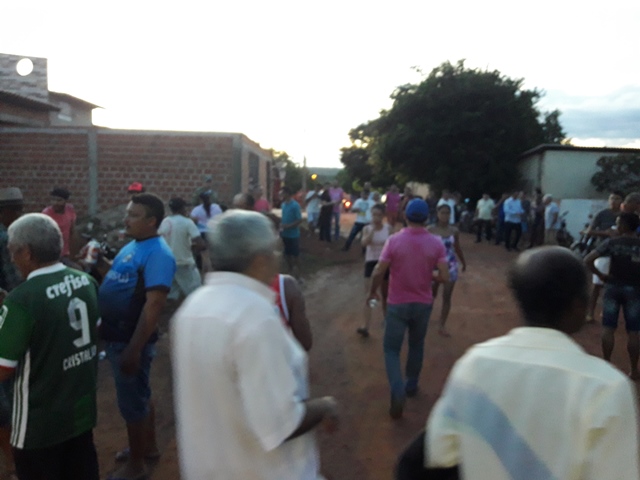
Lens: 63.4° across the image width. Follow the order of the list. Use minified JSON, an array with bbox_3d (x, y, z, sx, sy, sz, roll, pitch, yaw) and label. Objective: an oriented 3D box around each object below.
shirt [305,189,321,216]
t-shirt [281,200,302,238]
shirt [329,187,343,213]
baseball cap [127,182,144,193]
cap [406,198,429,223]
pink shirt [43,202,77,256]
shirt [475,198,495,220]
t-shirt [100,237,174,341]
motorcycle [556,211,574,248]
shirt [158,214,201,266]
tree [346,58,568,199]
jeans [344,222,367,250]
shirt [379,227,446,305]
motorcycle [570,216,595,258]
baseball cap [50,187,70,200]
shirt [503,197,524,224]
[{"bbox_3d":[-0.229,-1.144,15.800,0.480,0.700,0.320,-3,8,-20],"label":"shirt"},{"bbox_3d":[-0.512,-0.368,9.300,0.290,0.680,0.450,-6,9,-44],"label":"t-shirt"},{"bbox_3d":[0.440,-1.150,14.700,0.440,0.720,0.290,0,7,3],"label":"shirt"},{"bbox_3d":[-2.815,-0.801,7.900,0.190,0.140,0.260,6,10,40],"label":"baseball cap"},{"bbox_3d":[0.787,-0.240,4.220,0.190,0.170,0.260,0,6,-3],"label":"cap"},{"bbox_3d":[-3.271,-0.119,6.500,0.450,0.660,0.270,-2,7,-18],"label":"pink shirt"},{"bbox_3d":[4.989,-0.925,15.700,0.530,0.700,0.290,1,6,9],"label":"shirt"},{"bbox_3d":[-1.110,0.301,3.150,0.370,0.640,0.500,-4,7,-30],"label":"t-shirt"},{"bbox_3d":[6.209,-0.163,13.200,0.720,1.100,1.850,5,8,37],"label":"motorcycle"},{"bbox_3d":[-1.683,0.006,6.200,0.500,0.640,0.290,2,7,18],"label":"shirt"},{"bbox_3d":[5.716,-4.192,22.000,9.400,7.200,8.400,2,7,18],"label":"tree"},{"bbox_3d":[0.891,-0.088,13.000,0.520,0.780,0.380,2,8,14],"label":"jeans"},{"bbox_3d":[0.759,0.209,4.250,0.550,0.640,0.320,0,7,2],"label":"shirt"},{"bbox_3d":[5.121,0.198,9.800,1.880,1.120,0.720,-5,8,-41],"label":"motorcycle"},{"bbox_3d":[-3.559,-0.638,7.100,0.190,0.140,0.260,4,9,30],"label":"baseball cap"},{"bbox_3d":[5.195,-0.792,13.900,0.530,0.720,0.310,-2,7,-20],"label":"shirt"}]

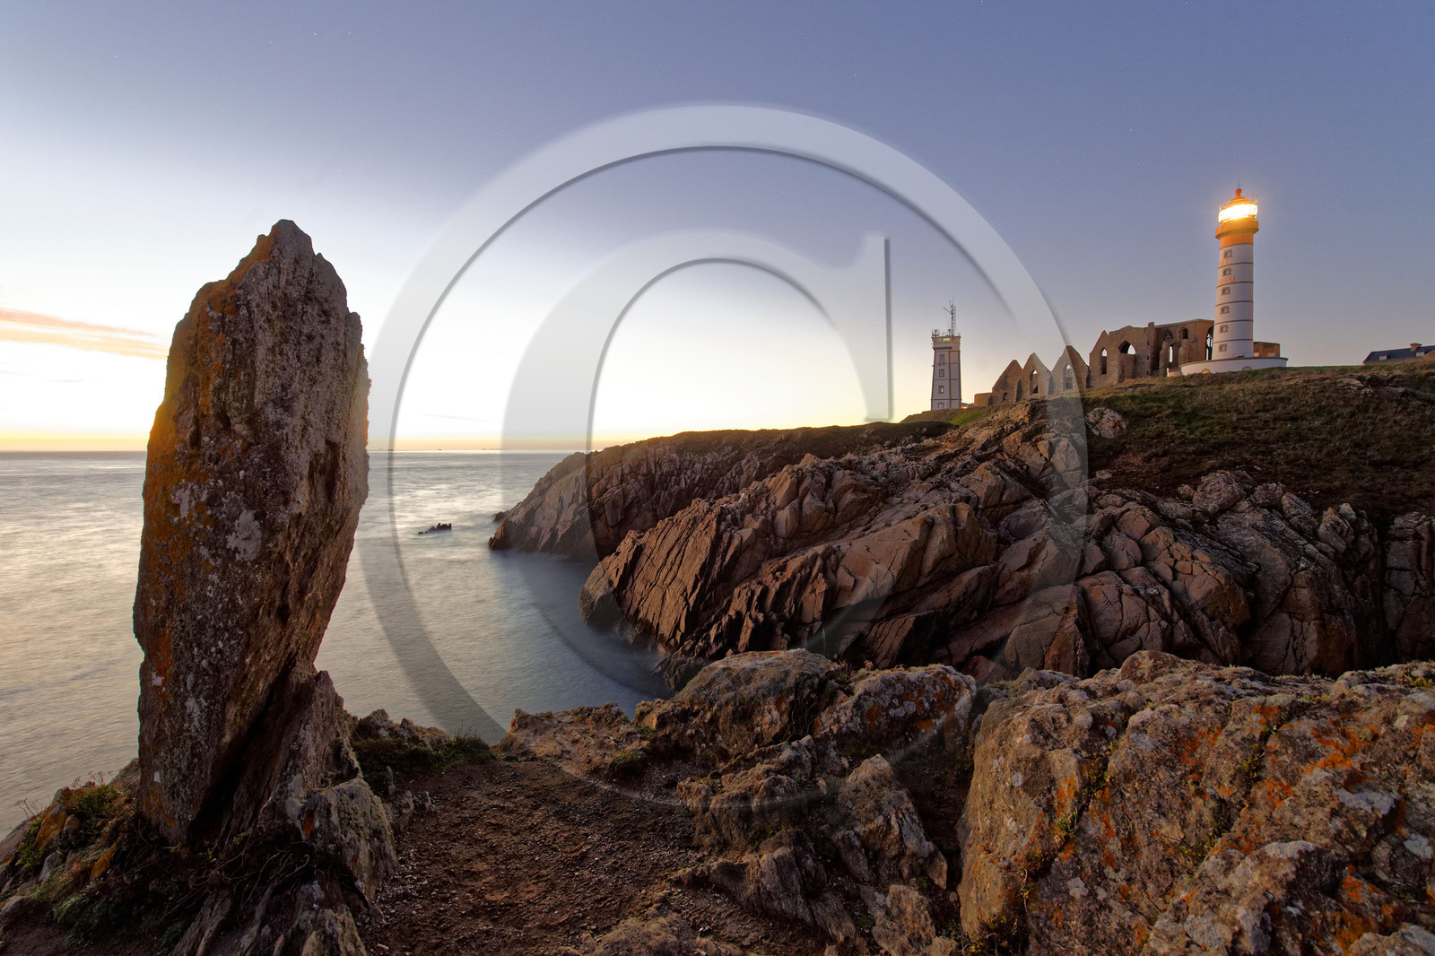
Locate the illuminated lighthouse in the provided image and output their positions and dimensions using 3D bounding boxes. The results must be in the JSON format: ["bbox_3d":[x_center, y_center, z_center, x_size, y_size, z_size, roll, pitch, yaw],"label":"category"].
[{"bbox_3d":[104.100,-39.300,120.000,16.300,37.000,16.300,2,3,41],"label":"illuminated lighthouse"}]

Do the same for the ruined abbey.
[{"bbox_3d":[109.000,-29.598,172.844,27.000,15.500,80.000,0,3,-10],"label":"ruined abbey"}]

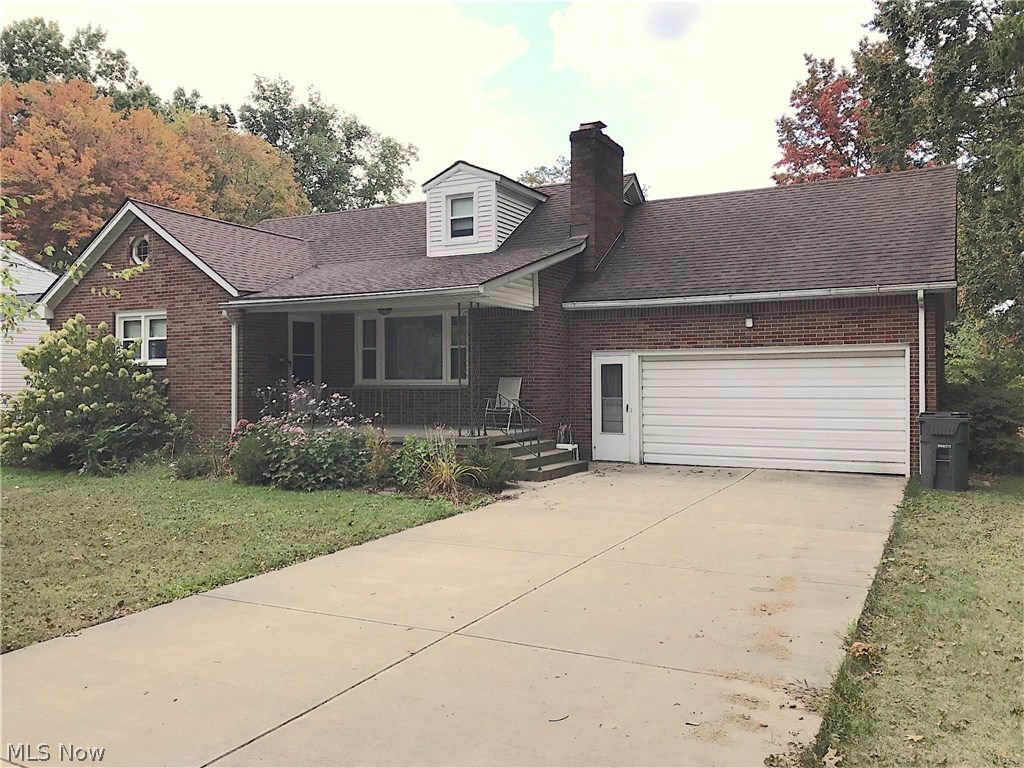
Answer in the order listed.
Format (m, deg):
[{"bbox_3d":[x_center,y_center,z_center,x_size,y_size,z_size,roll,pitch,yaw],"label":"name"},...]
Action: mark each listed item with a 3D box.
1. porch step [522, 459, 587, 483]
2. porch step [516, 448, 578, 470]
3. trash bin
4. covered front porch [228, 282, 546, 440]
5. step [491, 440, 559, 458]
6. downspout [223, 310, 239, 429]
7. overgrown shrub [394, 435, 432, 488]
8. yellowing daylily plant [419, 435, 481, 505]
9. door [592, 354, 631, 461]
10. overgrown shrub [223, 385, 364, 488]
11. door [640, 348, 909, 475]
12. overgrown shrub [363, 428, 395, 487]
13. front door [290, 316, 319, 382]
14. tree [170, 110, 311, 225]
[{"bbox_3d":[0.786,1.494,14.177,0.340,0.165,1.850,0,-1,29],"label":"porch step"},{"bbox_3d":[0.534,1.337,14.430,0.330,0.180,2.000,0,0,27],"label":"porch step"},{"bbox_3d":[6.520,0.987,12.459,0.720,1.120,0.820,0,-1,29],"label":"trash bin"},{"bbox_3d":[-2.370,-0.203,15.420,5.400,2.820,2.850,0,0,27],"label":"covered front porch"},{"bbox_3d":[0.248,1.149,14.477,0.340,0.175,1.850,0,-1,29],"label":"step"},{"bbox_3d":[-5.317,-0.032,15.709,0.140,2.720,0.180,0,0,27],"label":"downspout"},{"bbox_3d":[-1.558,1.198,13.100,0.620,0.799,0.600,0,-1,0],"label":"overgrown shrub"},{"bbox_3d":[-0.924,1.200,12.050,0.800,0.860,0.760,0,0,0],"label":"yellowing daylily plant"},{"bbox_3d":[1.934,0.469,16.095,0.780,2.053,0.070,0,-1,29],"label":"door"},{"bbox_3d":[-3.538,0.831,13.600,2.200,1.579,1.450,0,-1,29],"label":"overgrown shrub"},{"bbox_3d":[4.581,0.463,14.997,4.700,2.160,0.100,0,0,27],"label":"door"},{"bbox_3d":[-2.119,1.141,13.150,0.520,0.933,0.500,0,-1,29],"label":"overgrown shrub"},{"bbox_3d":[-4.398,-0.322,17.461,0.080,2.160,0.900,0,0,27],"label":"front door"},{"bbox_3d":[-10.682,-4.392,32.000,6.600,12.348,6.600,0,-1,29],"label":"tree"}]

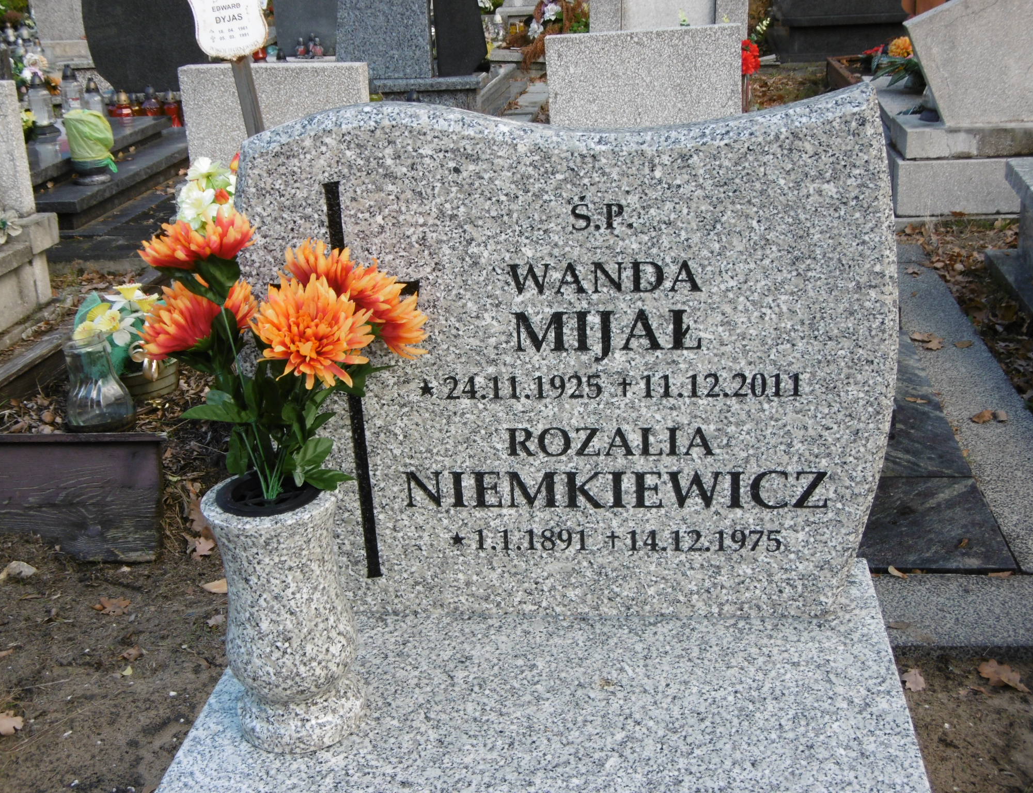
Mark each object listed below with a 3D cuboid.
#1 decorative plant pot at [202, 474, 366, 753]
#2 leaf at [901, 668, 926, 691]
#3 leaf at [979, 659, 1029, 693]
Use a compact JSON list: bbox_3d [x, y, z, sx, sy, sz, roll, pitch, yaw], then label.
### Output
[{"bbox_3d":[-0.261,0.243,1.493,0.147,0.285,0.147,-3,21,1],"label":"decorative plant pot"},{"bbox_3d":[0.592,0.422,1.962,0.034,0.012,0.062,-1,21,7],"label":"leaf"},{"bbox_3d":[0.721,0.413,1.946,0.070,0.025,0.075,-1,21,7],"label":"leaf"}]

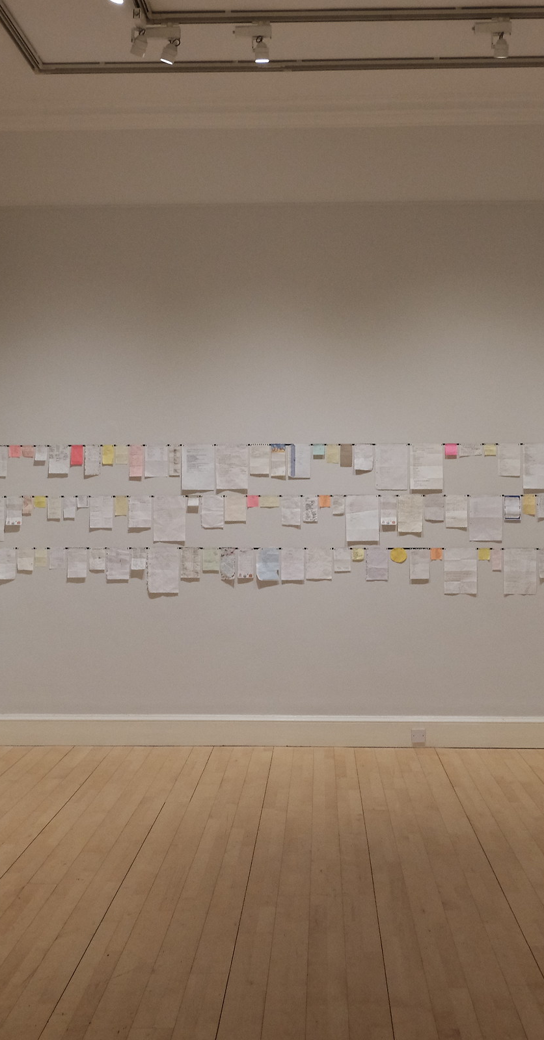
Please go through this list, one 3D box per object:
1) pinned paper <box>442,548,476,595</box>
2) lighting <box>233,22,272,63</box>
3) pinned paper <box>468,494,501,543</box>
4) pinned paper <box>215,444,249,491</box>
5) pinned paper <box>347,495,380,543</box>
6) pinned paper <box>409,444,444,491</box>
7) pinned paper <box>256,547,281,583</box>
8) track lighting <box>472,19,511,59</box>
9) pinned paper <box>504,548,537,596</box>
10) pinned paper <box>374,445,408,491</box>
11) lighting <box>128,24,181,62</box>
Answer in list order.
[{"bbox_3d":[1.201,0.329,7.451,0.210,0.297,0.015,0,0,2],"label":"pinned paper"},{"bbox_3d":[-0.102,-2.488,6.094,0.205,0.190,0.090,0,0,2],"label":"lighting"},{"bbox_3d":[1.357,-0.009,7.443,0.210,0.297,0.015,0,0,2],"label":"pinned paper"},{"bbox_3d":[-0.255,-0.338,7.500,0.210,0.297,0.015,0,0,2],"label":"pinned paper"},{"bbox_3d":[0.580,-0.011,7.472,0.210,0.297,0.015,0,0,2],"label":"pinned paper"},{"bbox_3d":[0.984,-0.338,7.454,0.210,0.297,0.015,0,0,2],"label":"pinned paper"},{"bbox_3d":[-0.022,0.289,7.616,0.150,0.213,0.015,0,1,2],"label":"pinned paper"},{"bbox_3d":[1.137,-2.487,6.048,0.205,0.190,0.090,0,0,2],"label":"track lighting"},{"bbox_3d":[1.606,0.333,7.567,0.210,0.297,0.010,0,1,2],"label":"pinned paper"},{"bbox_3d":[0.766,-0.335,7.462,0.210,0.297,0.015,0,0,2],"label":"pinned paper"},{"bbox_3d":[-0.605,-2.491,6.113,0.245,0.190,0.100,0,0,2],"label":"lighting"}]

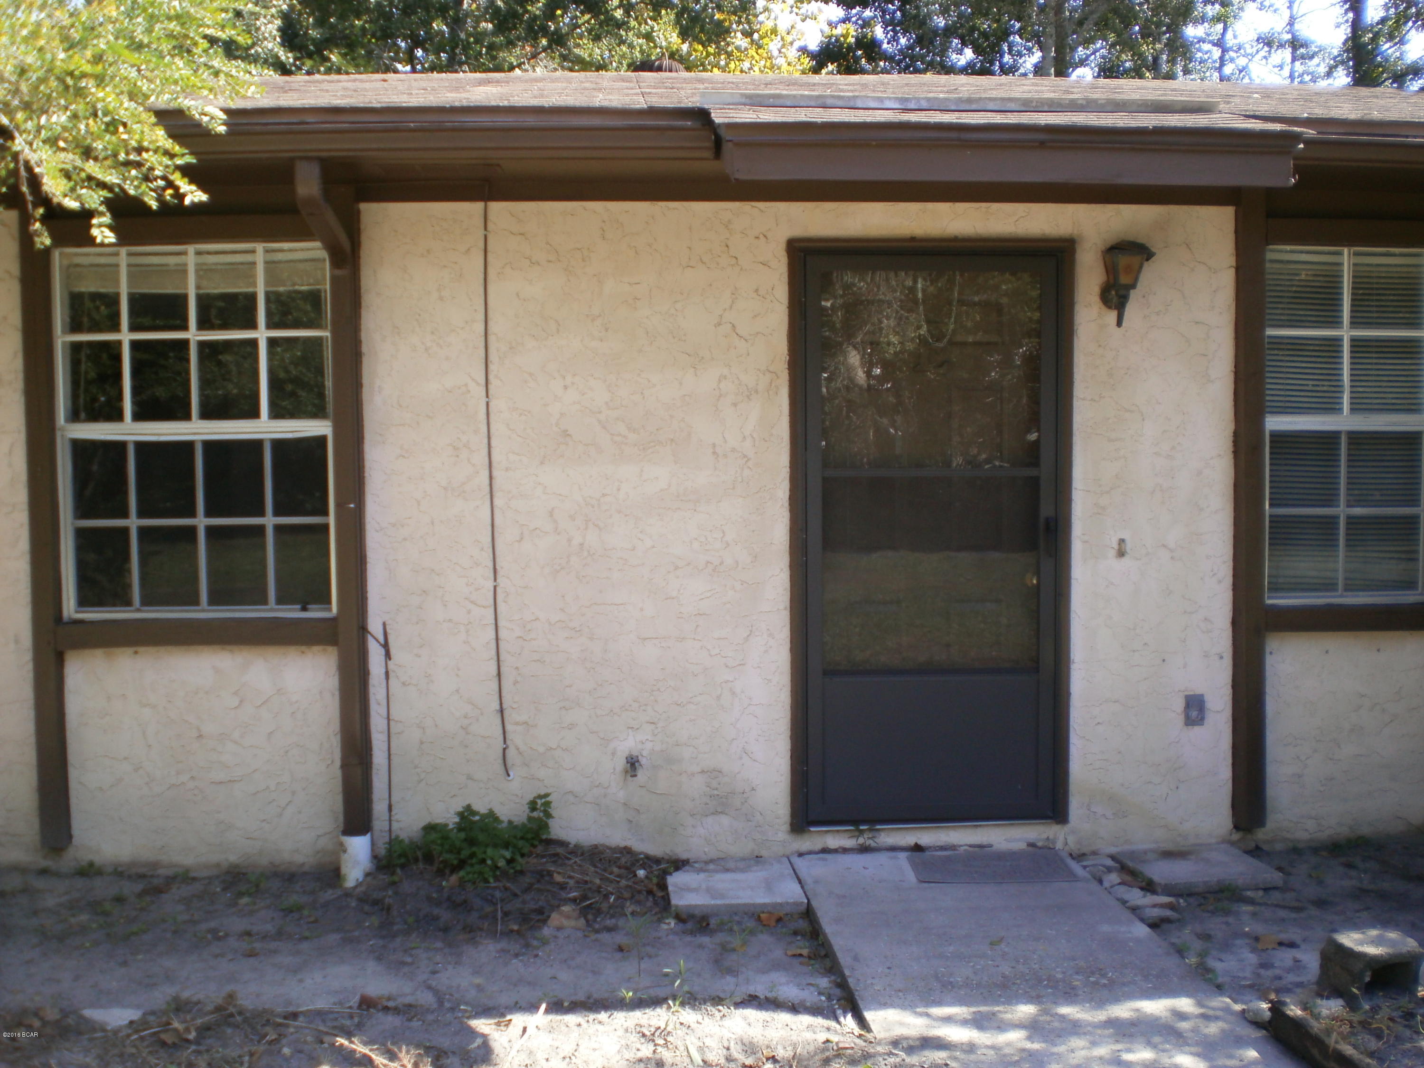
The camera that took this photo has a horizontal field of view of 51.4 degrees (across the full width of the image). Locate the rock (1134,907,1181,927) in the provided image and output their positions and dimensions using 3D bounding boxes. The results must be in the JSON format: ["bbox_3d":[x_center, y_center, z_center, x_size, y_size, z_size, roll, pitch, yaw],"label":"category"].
[{"bbox_3d":[1.405,1.209,4.676,0.130,0.040,0.085,-1,3,-3],"label":"rock"}]

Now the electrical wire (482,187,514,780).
[{"bbox_3d":[-0.731,-0.162,5.104,0.065,2.050,0.020,-1,3,-3],"label":"electrical wire"}]

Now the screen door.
[{"bbox_3d":[0.775,0.027,5.206,0.895,2.000,0.045,-1,3,-3],"label":"screen door"}]

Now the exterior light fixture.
[{"bbox_3d":[1.422,-0.861,5.102,0.140,0.295,0.210,-1,3,-3],"label":"exterior light fixture"}]

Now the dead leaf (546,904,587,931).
[{"bbox_3d":[-0.455,1.199,4.622,0.127,0.055,0.080,-1,3,-3],"label":"dead leaf"}]

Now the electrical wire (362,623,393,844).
[{"bbox_3d":[-1.151,0.687,5.094,0.100,0.765,0.040,-1,3,-3],"label":"electrical wire"}]

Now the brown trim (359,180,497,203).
[{"bbox_3d":[-0.965,-1.170,5.035,0.485,0.085,0.030,-1,3,-3],"label":"brown trim"}]

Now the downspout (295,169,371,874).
[{"bbox_3d":[-1.207,0.033,4.784,0.110,2.350,0.570,-1,3,-3],"label":"downspout"}]

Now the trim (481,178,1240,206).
[{"bbox_3d":[0.534,-1.188,5.126,2.645,0.088,0.030,-1,3,-3],"label":"trim"}]

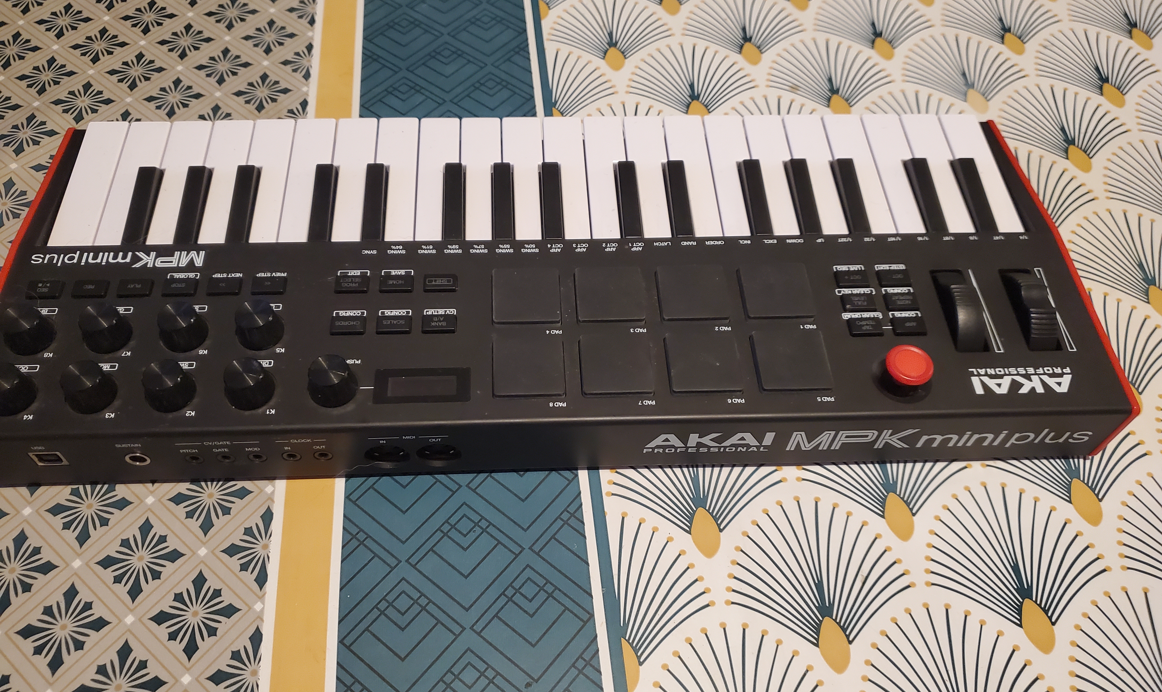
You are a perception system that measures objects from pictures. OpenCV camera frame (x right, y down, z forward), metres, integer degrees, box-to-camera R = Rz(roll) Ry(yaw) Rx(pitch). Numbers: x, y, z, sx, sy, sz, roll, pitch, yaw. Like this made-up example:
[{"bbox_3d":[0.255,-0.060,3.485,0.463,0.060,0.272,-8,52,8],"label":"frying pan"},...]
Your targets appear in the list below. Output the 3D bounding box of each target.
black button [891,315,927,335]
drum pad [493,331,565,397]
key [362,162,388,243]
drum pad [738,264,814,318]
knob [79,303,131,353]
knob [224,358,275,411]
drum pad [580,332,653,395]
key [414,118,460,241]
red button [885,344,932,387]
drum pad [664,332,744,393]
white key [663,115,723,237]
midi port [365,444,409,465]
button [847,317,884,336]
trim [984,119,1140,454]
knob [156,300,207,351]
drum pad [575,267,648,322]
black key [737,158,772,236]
[{"bbox_3d":[0.139,-0.008,0.371,0.014,0.003,0.008,-1,56,-3],"label":"black button"},{"bbox_3d":[-0.021,0.008,0.355,0.029,0.003,0.029,-1,56,-3],"label":"drum pad"},{"bbox_3d":[-0.095,-0.065,0.401,0.010,0.008,0.049,-1,58,-3],"label":"key"},{"bbox_3d":[0.084,-0.024,0.373,0.028,0.003,0.028,-1,56,-3],"label":"drum pad"},{"bbox_3d":[-0.191,-0.008,0.349,0.018,0.013,0.018,-1,57,-3],"label":"knob"},{"bbox_3d":[-0.131,0.014,0.342,0.019,0.012,0.019,-1,56,-3],"label":"knob"},{"bbox_3d":[0.015,0.008,0.355,0.029,0.003,0.028,-1,57,-3],"label":"drum pad"},{"bbox_3d":[-0.067,-0.076,0.419,0.019,0.011,0.084,-1,58,-3],"label":"key"},{"bbox_3d":[0.129,0.007,0.343,0.018,0.006,0.018,-1,56,-3],"label":"red button"},{"bbox_3d":[0.050,0.007,0.357,0.029,0.003,0.028,-1,57,-3],"label":"drum pad"},{"bbox_3d":[0.053,-0.079,0.421,0.019,0.010,0.076,-1,59,-3],"label":"white key"},{"bbox_3d":[-0.080,0.042,0.363,0.018,0.017,0.008,-1,53,-3],"label":"midi port"},{"bbox_3d":[0.121,-0.008,0.371,0.014,0.003,0.008,-1,56,-3],"label":"button"},{"bbox_3d":[0.216,-0.039,0.408,0.004,0.037,0.180,-1,58,-3],"label":"trim"},{"bbox_3d":[-0.164,-0.009,0.356,0.019,0.012,0.019,-1,56,-3],"label":"knob"},{"bbox_3d":[0.013,-0.022,0.374,0.029,0.003,0.028,-1,57,-3],"label":"drum pad"},{"bbox_3d":[0.082,-0.069,0.410,0.010,0.008,0.049,-1,58,-3],"label":"black key"}]

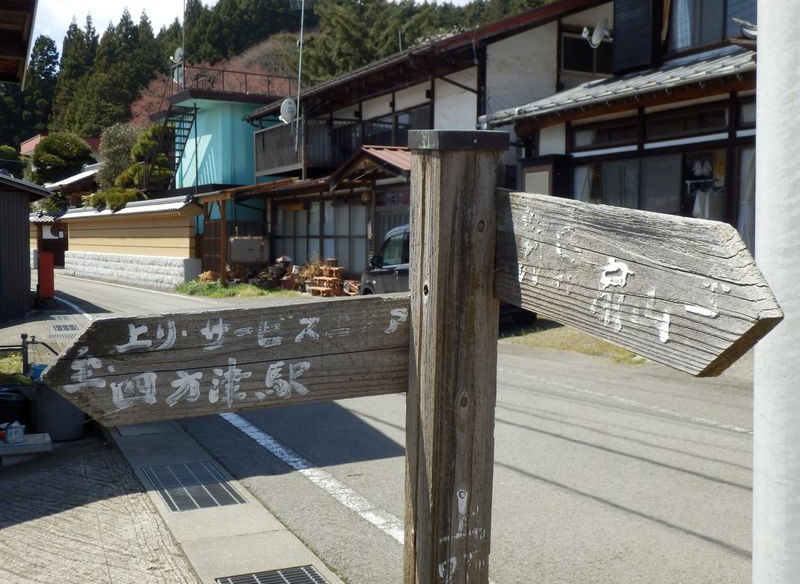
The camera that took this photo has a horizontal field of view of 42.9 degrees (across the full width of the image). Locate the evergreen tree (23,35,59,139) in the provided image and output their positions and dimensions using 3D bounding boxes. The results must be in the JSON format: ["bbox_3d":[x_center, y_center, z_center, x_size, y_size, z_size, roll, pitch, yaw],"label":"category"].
[{"bbox_3d":[-33.540,-15.288,95.456,3.800,17.000,3.800,-1,3,-22],"label":"evergreen tree"}]

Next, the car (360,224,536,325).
[{"bbox_3d":[0.660,-0.351,16.455,1.520,1.660,3.600,-2,3,-28],"label":"car"}]

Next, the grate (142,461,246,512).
[{"bbox_3d":[-1.100,1.035,5.377,0.390,0.035,0.990,-2,3,-22],"label":"grate"}]

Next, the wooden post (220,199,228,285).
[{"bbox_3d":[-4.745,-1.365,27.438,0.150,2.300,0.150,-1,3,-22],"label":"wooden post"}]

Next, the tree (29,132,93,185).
[{"bbox_3d":[-15.371,-4.828,46.123,2.900,4.600,2.900,-1,3,-22],"label":"tree"}]

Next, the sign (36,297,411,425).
[{"bbox_3d":[-0.246,0.109,1.682,0.654,0.169,0.035,-5,4,-20],"label":"sign"}]

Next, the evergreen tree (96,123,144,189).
[{"bbox_3d":[-10.181,-4.134,37.107,1.700,4.000,1.700,-1,3,-22],"label":"evergreen tree"}]

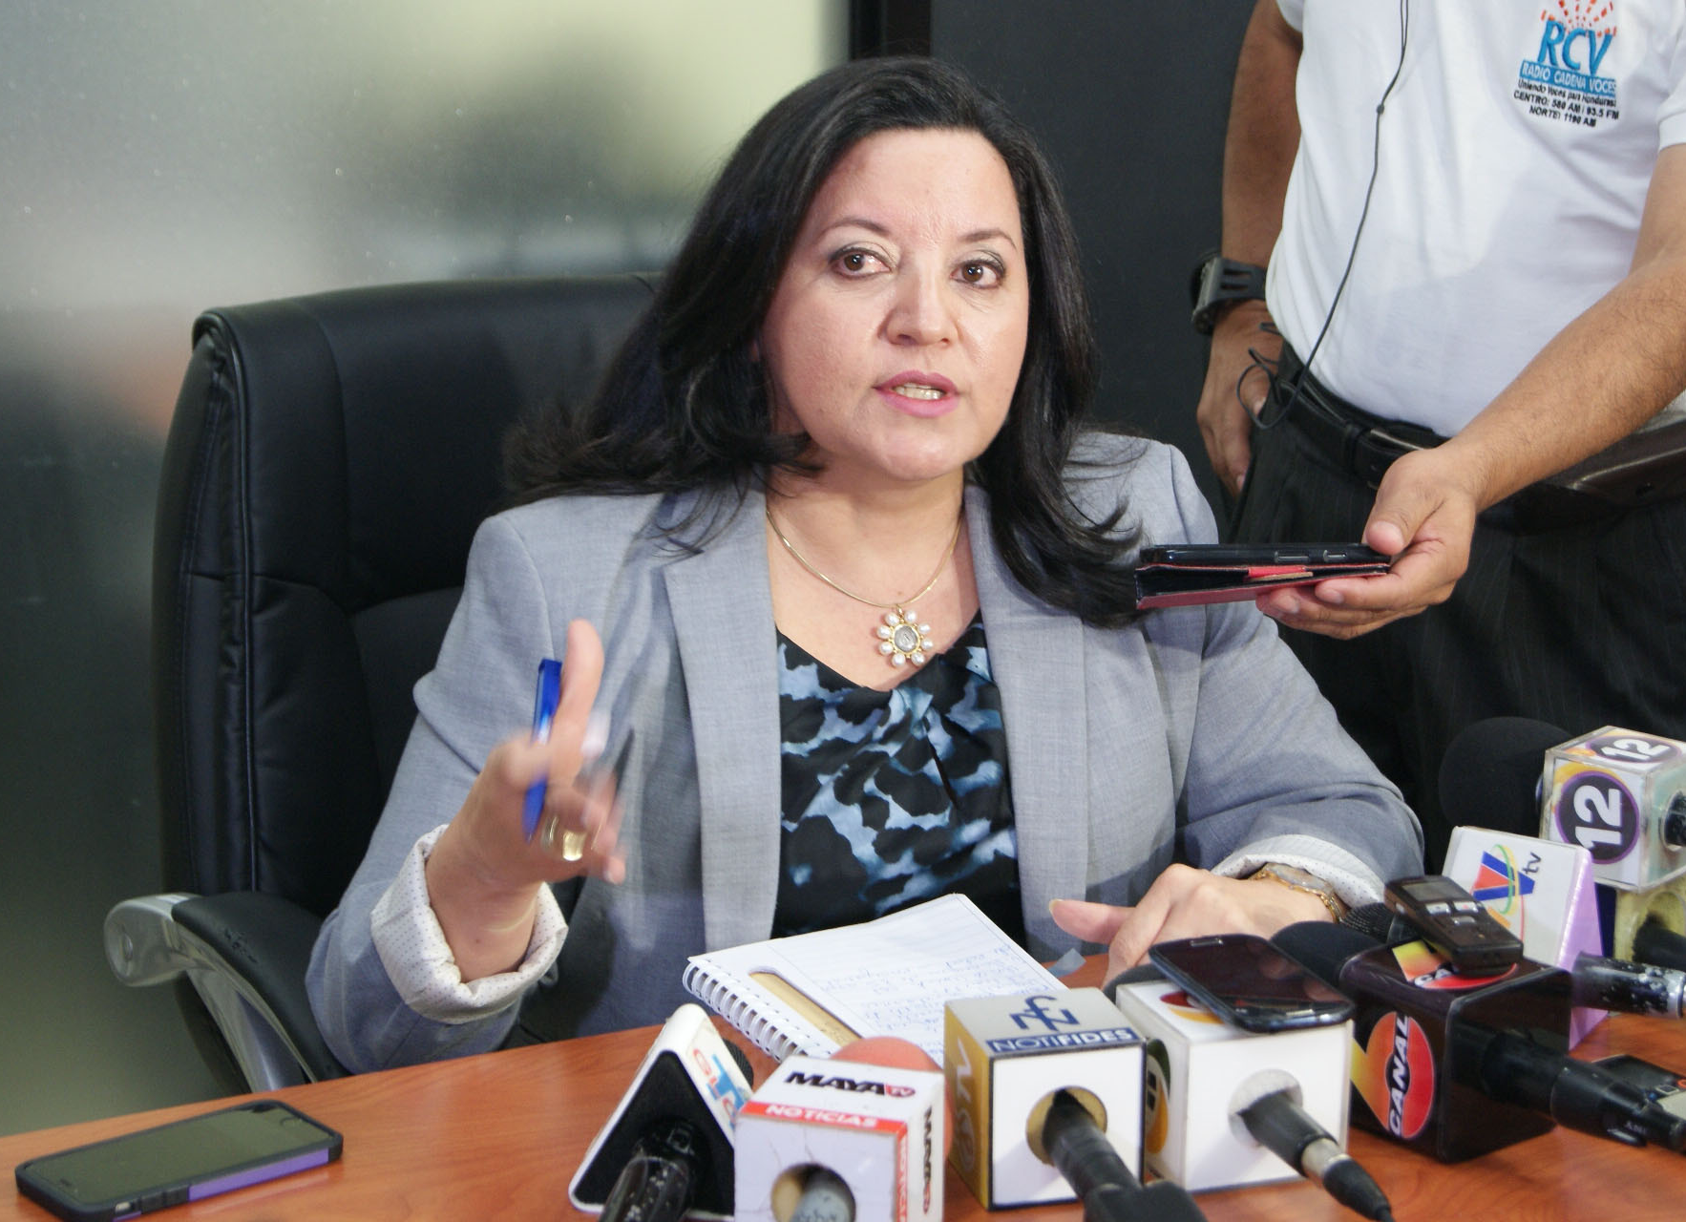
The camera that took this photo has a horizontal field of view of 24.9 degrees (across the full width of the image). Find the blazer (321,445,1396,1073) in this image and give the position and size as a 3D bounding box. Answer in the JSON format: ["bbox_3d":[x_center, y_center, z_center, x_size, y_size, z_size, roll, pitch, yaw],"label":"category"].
[{"bbox_3d":[0.005,0.179,2.032,0.600,0.540,0.400,-5,15,-19],"label":"blazer"}]

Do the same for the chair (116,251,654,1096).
[{"bbox_3d":[-0.030,0.378,2.119,0.660,1.040,0.680,-5,15,-19],"label":"chair"}]

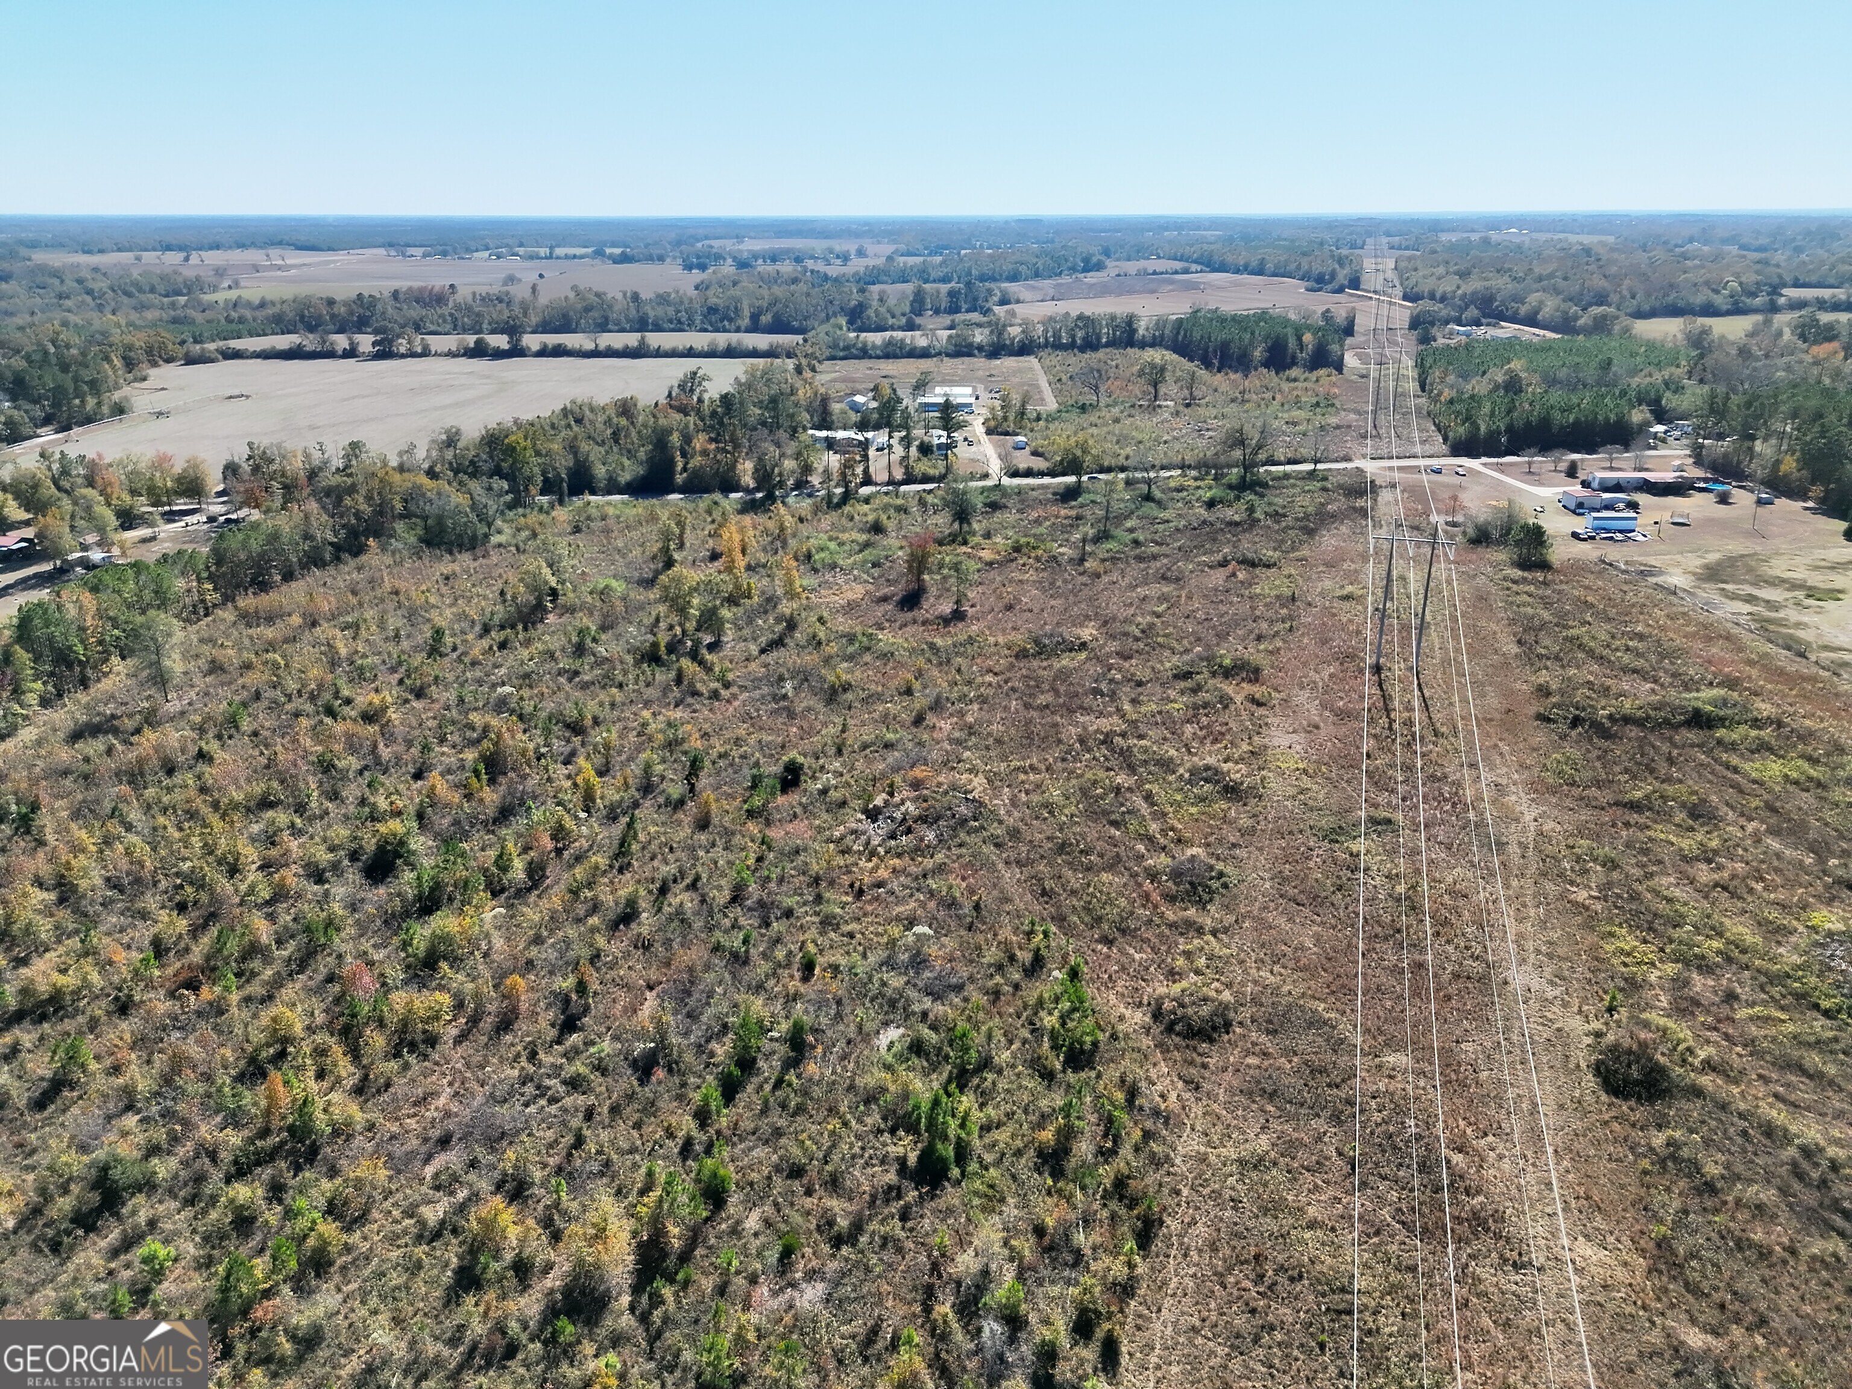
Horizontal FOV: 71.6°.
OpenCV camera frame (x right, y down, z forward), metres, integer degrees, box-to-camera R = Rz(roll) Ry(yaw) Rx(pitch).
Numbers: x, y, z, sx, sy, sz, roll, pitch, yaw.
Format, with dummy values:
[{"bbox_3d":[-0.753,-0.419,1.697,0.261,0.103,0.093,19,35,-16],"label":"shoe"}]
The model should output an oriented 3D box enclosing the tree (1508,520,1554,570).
[{"bbox_3d":[126.498,-31.376,268.678,8.579,10.075,8.579,0,21,0],"label":"tree"}]

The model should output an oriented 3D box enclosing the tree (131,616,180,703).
[{"bbox_3d":[-116.982,-5.531,195.525,6.334,14.215,6.334,0,21,0],"label":"tree"}]

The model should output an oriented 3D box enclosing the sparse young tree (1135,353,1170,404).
[{"bbox_3d":[87.466,-122.371,496.741,12.684,18.885,12.684,0,21,0],"label":"sparse young tree"}]

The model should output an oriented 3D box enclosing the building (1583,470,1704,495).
[{"bbox_3d":[192.974,-57.597,345.548,25.000,4.500,9.000,0,21,0],"label":"building"}]

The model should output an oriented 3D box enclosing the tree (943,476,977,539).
[{"bbox_3d":[7.616,-42.891,294.332,7.282,13.778,7.282,0,21,0],"label":"tree"}]

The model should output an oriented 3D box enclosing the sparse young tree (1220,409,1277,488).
[{"bbox_3d":[85.802,-65.660,343.888,14.306,21.056,14.306,0,21,0],"label":"sparse young tree"}]

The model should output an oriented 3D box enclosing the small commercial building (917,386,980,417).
[{"bbox_3d":[7.925,-111.023,484.147,20.700,6.800,19.000,0,21,0],"label":"small commercial building"}]

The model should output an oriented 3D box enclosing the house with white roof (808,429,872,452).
[{"bbox_3d":[-27.595,-81.959,410.765,20.000,4.500,8.500,3,21,8],"label":"house with white roof"}]

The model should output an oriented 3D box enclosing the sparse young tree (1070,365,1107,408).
[{"bbox_3d":[61.576,-117.206,488.534,13.105,15.108,13.105,0,21,0],"label":"sparse young tree"}]

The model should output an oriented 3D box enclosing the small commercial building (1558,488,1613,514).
[{"bbox_3d":[164.431,-48.215,321.020,7.800,4.400,8.000,-2,21,-5],"label":"small commercial building"}]

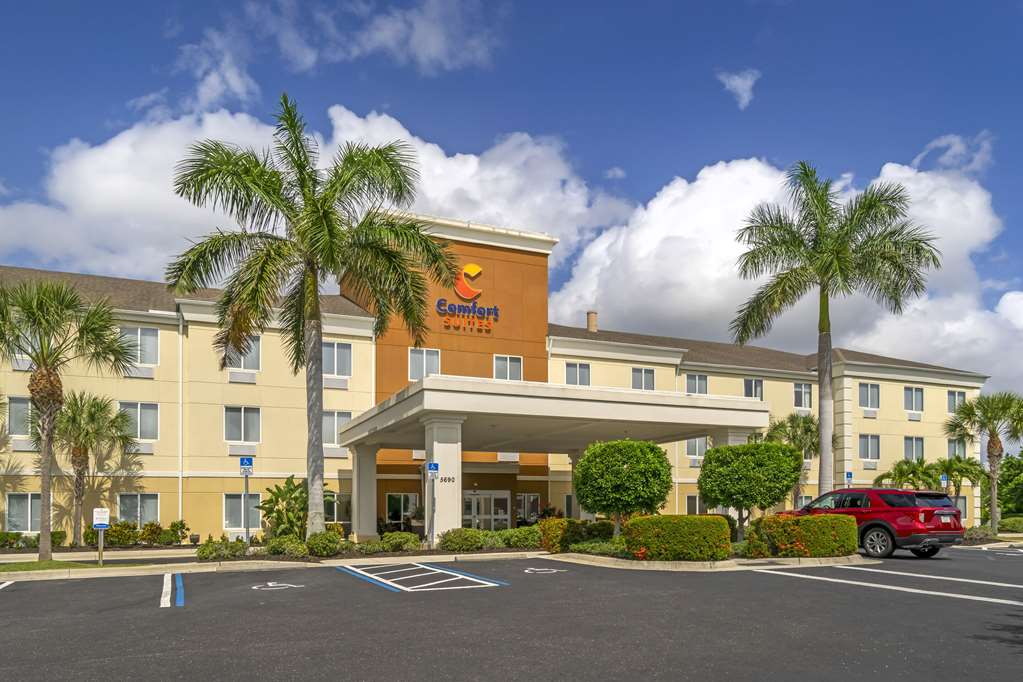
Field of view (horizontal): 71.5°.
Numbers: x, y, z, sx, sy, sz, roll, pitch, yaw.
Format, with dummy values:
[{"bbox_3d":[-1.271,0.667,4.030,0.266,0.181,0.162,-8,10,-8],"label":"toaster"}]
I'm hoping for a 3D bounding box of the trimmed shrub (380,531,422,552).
[{"bbox_3d":[-2.797,5.052,17.900,1.008,0.538,1.008,0,-5,0],"label":"trimmed shrub"}]

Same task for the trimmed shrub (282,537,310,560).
[{"bbox_3d":[-5.024,4.849,16.600,0.720,0.544,0.792,0,-5,0],"label":"trimmed shrub"}]

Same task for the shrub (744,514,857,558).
[{"bbox_3d":[6.997,4.758,17.200,2.500,1.020,1.100,-3,-10,20],"label":"shrub"}]

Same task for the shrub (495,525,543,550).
[{"bbox_3d":[0.222,5.421,19.700,1.276,0.646,1.148,0,-5,0],"label":"shrub"}]

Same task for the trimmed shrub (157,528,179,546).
[{"bbox_3d":[-12.203,6.988,25.200,0.780,0.660,0.750,0,-9,0],"label":"trimmed shrub"}]

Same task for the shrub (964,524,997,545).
[{"bbox_3d":[15.382,6.363,23.300,1.050,0.680,1.000,0,-9,0],"label":"shrub"}]

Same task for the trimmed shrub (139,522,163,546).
[{"bbox_3d":[-12.857,6.909,25.300,0.850,0.850,0.850,0,-9,0],"label":"trimmed shrub"}]

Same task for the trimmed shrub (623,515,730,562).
[{"bbox_3d":[3.750,4.485,16.050,2.400,1.050,1.100,-1,-9,7],"label":"trimmed shrub"}]

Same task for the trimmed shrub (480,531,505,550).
[{"bbox_3d":[-0.511,5.364,19.100,0.710,0.522,0.852,0,-5,0],"label":"trimmed shrub"}]

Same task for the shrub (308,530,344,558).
[{"bbox_3d":[-4.451,4.846,17.000,0.909,0.604,0.909,0,-5,0],"label":"shrub"}]

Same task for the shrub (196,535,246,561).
[{"bbox_3d":[-6.572,4.680,16.100,1.133,0.572,1.020,0,-5,0],"label":"shrub"}]

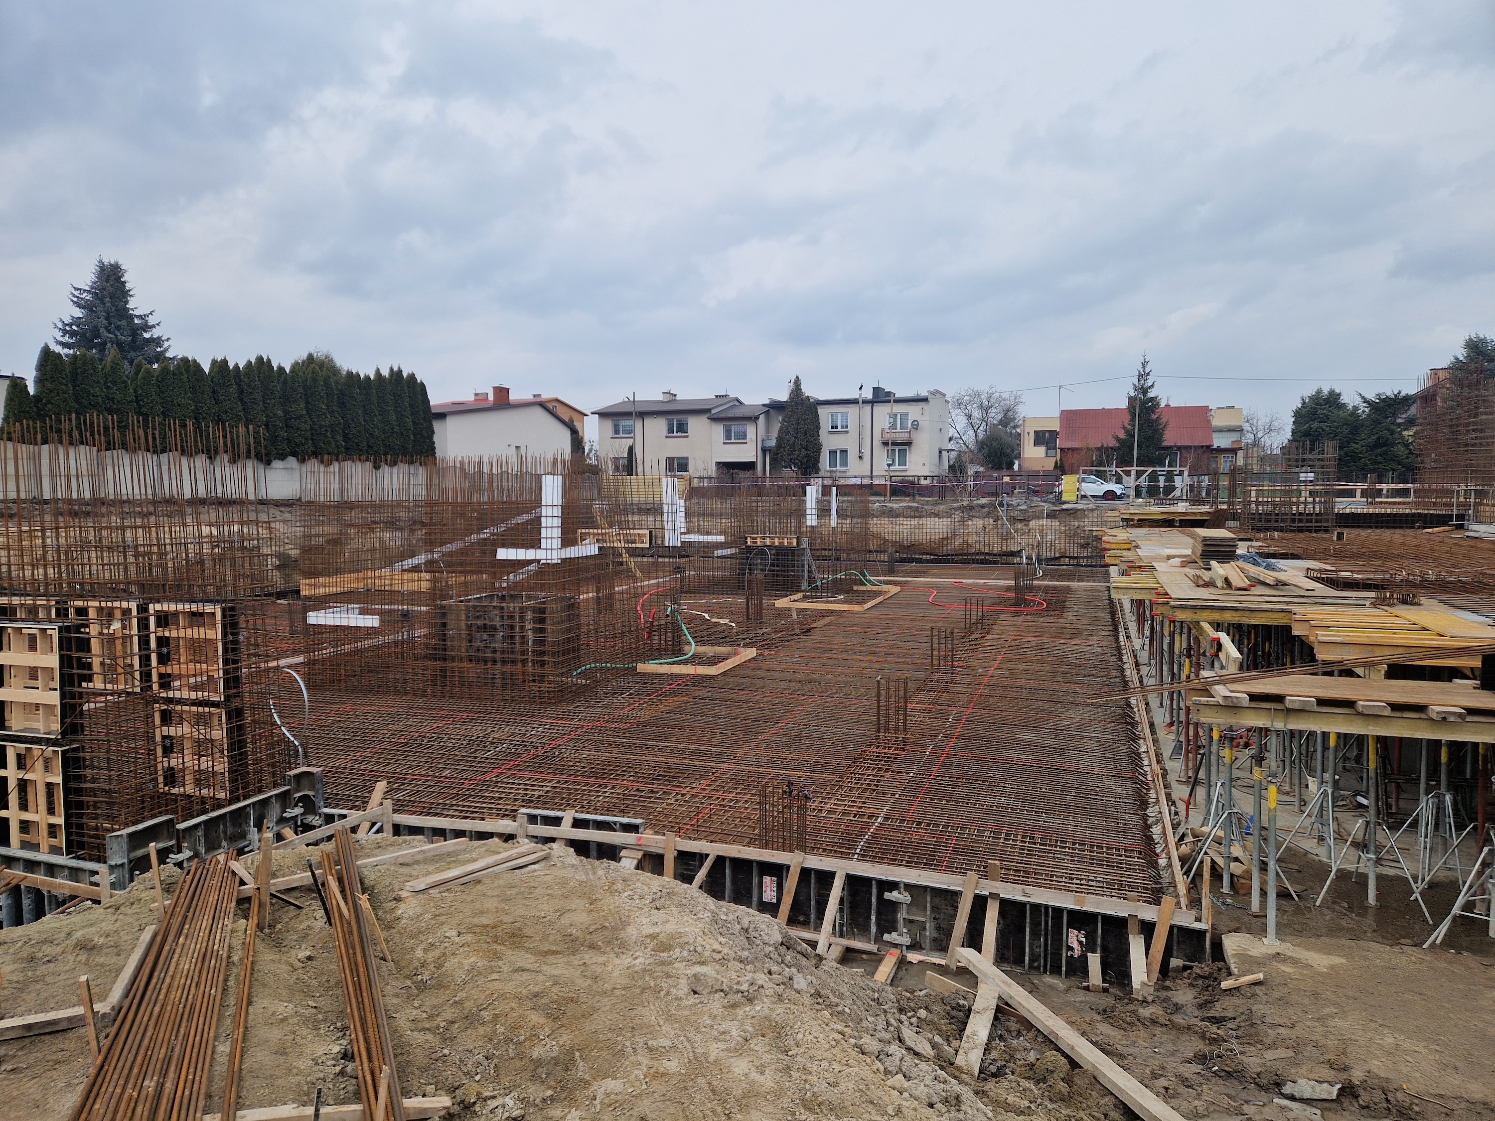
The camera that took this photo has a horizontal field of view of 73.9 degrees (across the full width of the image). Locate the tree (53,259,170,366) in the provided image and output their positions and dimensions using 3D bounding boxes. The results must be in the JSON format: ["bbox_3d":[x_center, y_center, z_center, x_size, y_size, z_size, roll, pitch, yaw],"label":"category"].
[{"bbox_3d":[-26.544,-7.545,41.129,5.300,9.800,5.300,0,4,0],"label":"tree"}]

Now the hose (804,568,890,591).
[{"bbox_3d":[3.659,0.719,36.400,3.100,0.800,1.300,0,4,6],"label":"hose"}]

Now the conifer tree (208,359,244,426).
[{"bbox_3d":[-20.357,-5.032,38.820,1.280,5.680,1.280,2,5,25],"label":"conifer tree"}]

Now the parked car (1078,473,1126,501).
[{"bbox_3d":[22.577,-4.791,65.200,4.280,1.650,1.800,1,5,19],"label":"parked car"}]

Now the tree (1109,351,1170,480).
[{"bbox_3d":[27.613,-9.441,70.000,3.800,10.170,3.800,0,4,0],"label":"tree"}]

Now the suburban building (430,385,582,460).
[{"bbox_3d":[-18.317,-6.912,60.750,10.000,6.600,11.800,2,5,23],"label":"suburban building"}]

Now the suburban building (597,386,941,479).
[{"bbox_3d":[2.115,-8.945,78.773,26.000,8.000,10.000,1,5,19],"label":"suburban building"}]

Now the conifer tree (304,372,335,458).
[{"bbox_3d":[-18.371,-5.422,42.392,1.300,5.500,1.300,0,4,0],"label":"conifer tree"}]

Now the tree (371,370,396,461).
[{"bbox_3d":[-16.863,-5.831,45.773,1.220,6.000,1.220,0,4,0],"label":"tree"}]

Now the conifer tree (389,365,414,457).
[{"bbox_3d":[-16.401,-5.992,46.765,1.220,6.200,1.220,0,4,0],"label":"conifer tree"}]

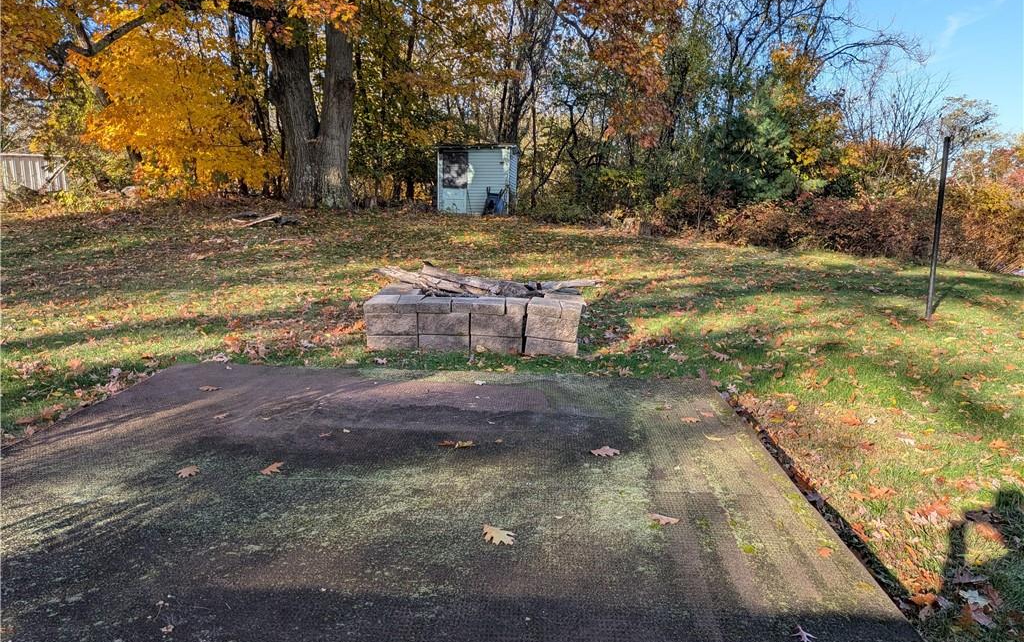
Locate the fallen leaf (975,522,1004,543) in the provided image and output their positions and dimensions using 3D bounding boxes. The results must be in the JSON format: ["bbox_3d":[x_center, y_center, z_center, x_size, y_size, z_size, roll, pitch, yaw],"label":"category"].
[{"bbox_3d":[2.041,0.894,3.012,0.085,0.030,0.160,4,11,10],"label":"fallen leaf"}]

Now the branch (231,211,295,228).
[{"bbox_3d":[-5.530,-2.236,15.800,1.350,0.260,0.600,4,11,15],"label":"branch"}]

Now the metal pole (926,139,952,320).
[{"bbox_3d":[4.915,-1.057,8.172,0.063,2.080,0.063,0,11,0],"label":"metal pole"}]

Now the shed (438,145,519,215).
[{"bbox_3d":[-1.085,-4.749,23.873,2.380,2.270,1.800,3,11,9],"label":"shed"}]

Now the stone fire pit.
[{"bbox_3d":[-0.304,-0.051,6.815,1.860,0.430,1.360,2,11,2],"label":"stone fire pit"}]

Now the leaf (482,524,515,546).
[{"bbox_3d":[-0.046,0.789,2.642,0.125,0.022,0.155,1,11,-5],"label":"leaf"}]

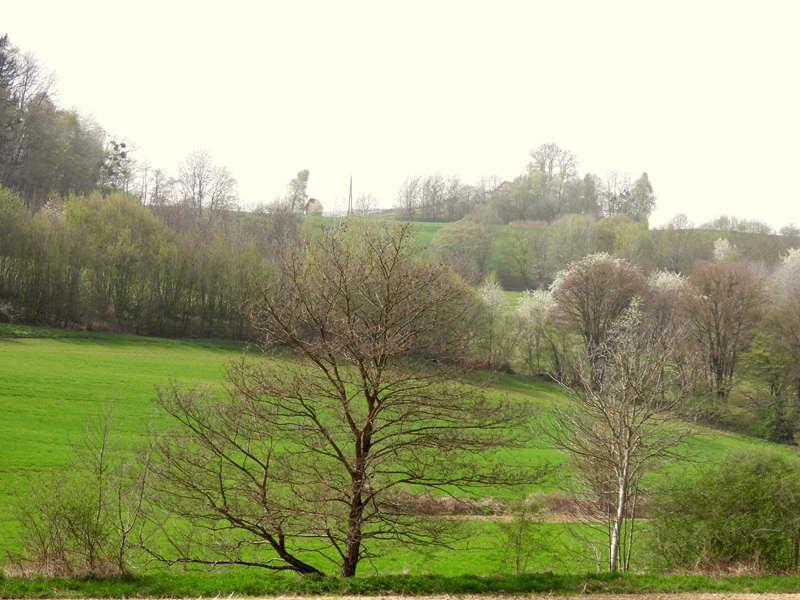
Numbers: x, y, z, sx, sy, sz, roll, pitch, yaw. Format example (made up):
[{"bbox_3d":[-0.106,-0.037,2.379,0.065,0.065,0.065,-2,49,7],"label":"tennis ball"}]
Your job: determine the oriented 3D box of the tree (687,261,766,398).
[{"bbox_3d":[26.237,2.371,195.000,6.429,11.090,6.429,0,-1,0],"label":"tree"}]

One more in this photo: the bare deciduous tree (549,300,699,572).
[{"bbox_3d":[5.618,3.419,61.000,3.771,6.913,3.582,0,-1,0],"label":"bare deciduous tree"}]

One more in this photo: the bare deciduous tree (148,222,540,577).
[{"bbox_3d":[-1.397,2.473,60.000,9.643,8.778,8.197,0,-1,0],"label":"bare deciduous tree"}]

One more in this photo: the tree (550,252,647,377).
[{"bbox_3d":[15.542,1.527,190.000,7.517,10.492,7.141,0,-1,0],"label":"tree"}]

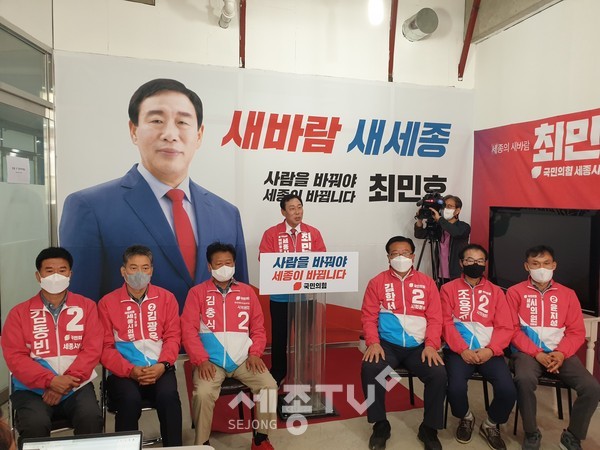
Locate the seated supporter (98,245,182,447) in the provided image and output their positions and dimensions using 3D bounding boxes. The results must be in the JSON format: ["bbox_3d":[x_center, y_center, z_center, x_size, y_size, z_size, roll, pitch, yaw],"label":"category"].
[{"bbox_3d":[-0.979,0.800,2.800,0.540,1.330,0.800,-1,4,-21],"label":"seated supporter"}]

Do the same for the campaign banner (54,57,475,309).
[{"bbox_3d":[-0.099,-0.125,4.682,4.340,2.800,0.050,0,4,-16],"label":"campaign banner"}]

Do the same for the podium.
[{"bbox_3d":[0.023,0.806,3.517,0.700,1.220,0.450,0,3,-12],"label":"podium"}]

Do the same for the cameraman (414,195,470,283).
[{"bbox_3d":[1.433,0.546,4.500,0.500,1.690,0.510,-1,4,-30],"label":"cameraman"}]

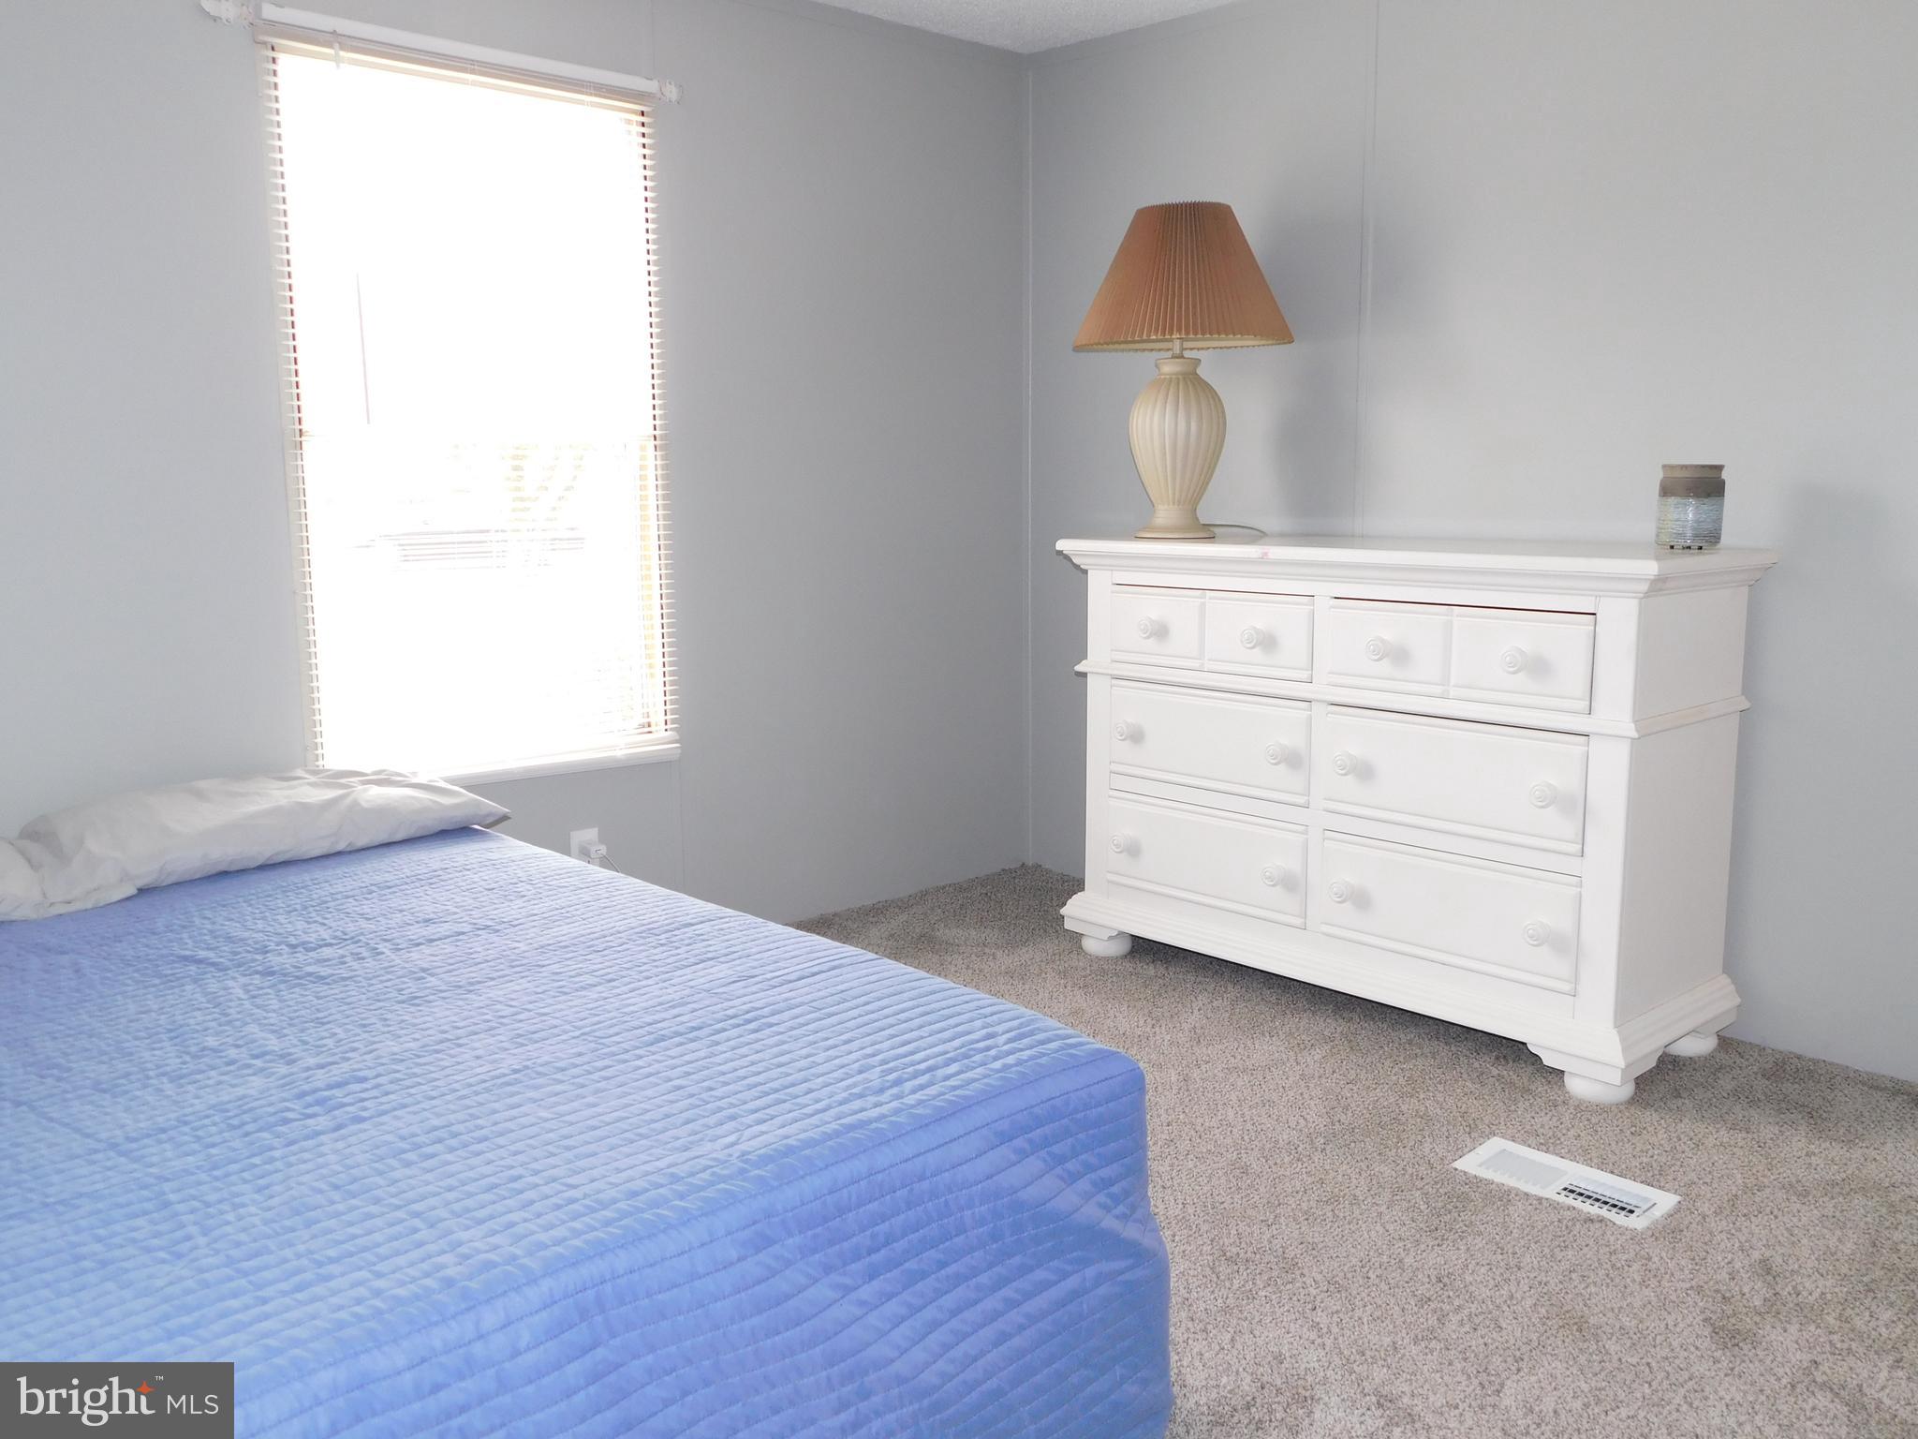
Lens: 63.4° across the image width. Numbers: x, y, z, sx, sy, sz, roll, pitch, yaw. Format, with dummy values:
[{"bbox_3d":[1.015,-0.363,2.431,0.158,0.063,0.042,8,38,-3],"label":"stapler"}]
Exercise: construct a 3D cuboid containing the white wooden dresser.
[{"bbox_3d":[0.828,0.114,3.101,0.475,0.919,1.290,-8,12,-42],"label":"white wooden dresser"}]

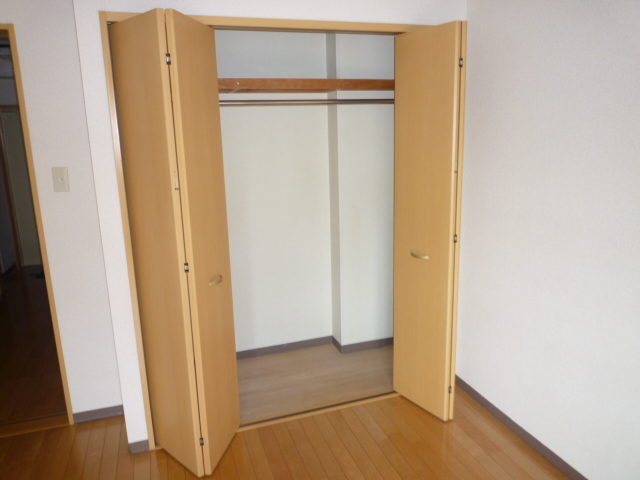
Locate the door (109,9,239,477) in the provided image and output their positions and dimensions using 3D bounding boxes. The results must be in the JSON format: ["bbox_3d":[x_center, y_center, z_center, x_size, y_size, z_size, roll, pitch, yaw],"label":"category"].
[{"bbox_3d":[-0.607,0.073,2.028,0.418,1.931,0.350,-5,12,-17],"label":"door"}]

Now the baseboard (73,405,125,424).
[{"bbox_3d":[-1.190,0.961,2.545,0.299,0.056,0.012,-5,12,-17],"label":"baseboard"}]

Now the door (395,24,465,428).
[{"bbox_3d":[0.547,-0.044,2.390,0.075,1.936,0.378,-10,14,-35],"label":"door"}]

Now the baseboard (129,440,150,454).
[{"bbox_3d":[-0.876,1.010,2.245,0.086,0.056,0.012,-5,12,-17],"label":"baseboard"}]

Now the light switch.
[{"bbox_3d":[-1.277,-0.295,2.278,0.070,0.120,0.010,-5,12,-17],"label":"light switch"}]

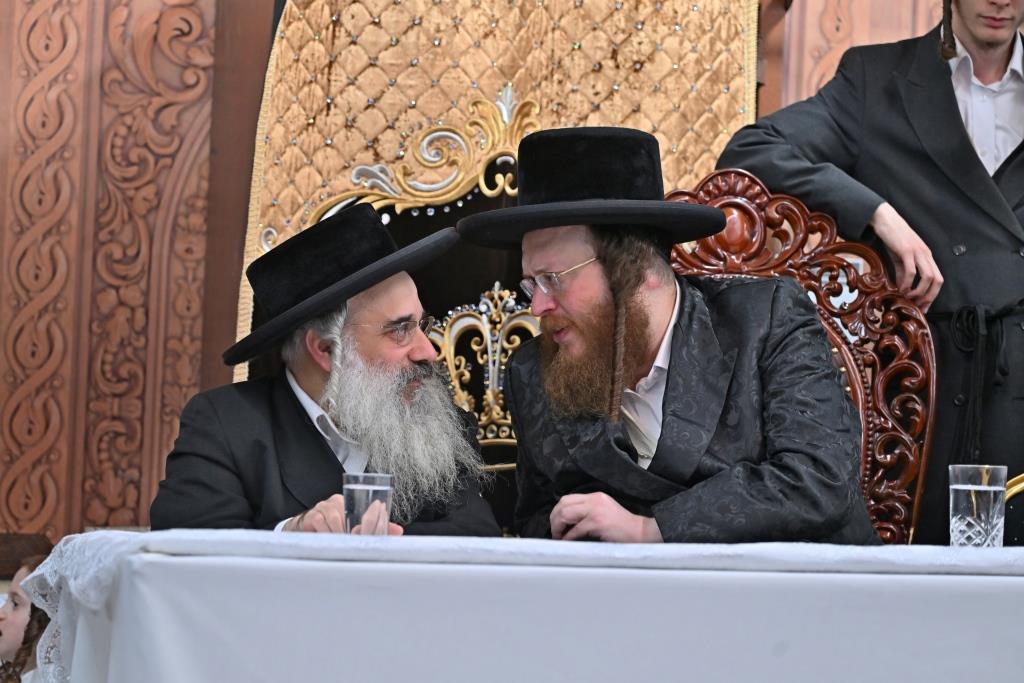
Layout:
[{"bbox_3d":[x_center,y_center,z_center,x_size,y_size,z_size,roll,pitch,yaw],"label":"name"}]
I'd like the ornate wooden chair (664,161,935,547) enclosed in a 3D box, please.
[{"bbox_3d":[0.283,0.372,4.859,0.660,1.340,0.680,2,-6,6],"label":"ornate wooden chair"}]

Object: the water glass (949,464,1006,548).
[{"bbox_3d":[0.602,0.223,4.414,0.074,0.123,0.074,2,-5,0],"label":"water glass"}]

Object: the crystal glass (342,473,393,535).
[{"bbox_3d":[-0.192,0.225,4.515,0.067,0.098,0.067,2,-5,0],"label":"crystal glass"}]

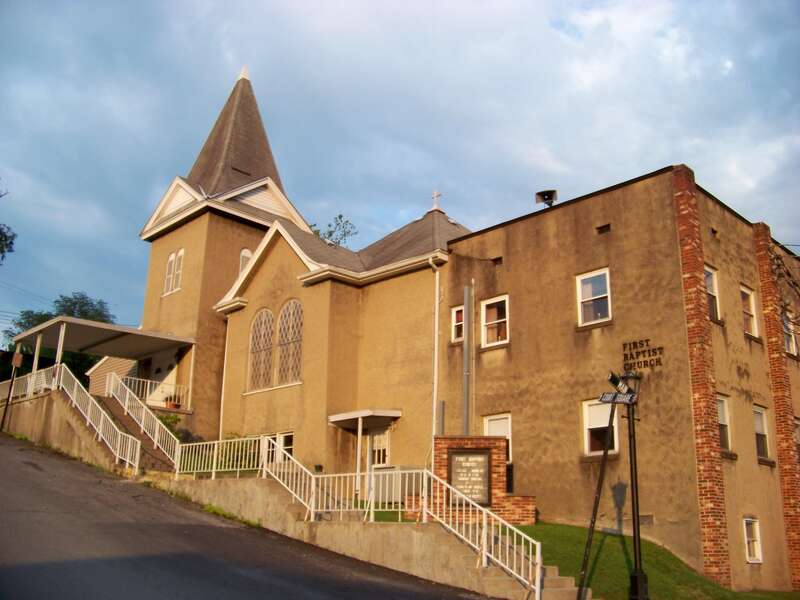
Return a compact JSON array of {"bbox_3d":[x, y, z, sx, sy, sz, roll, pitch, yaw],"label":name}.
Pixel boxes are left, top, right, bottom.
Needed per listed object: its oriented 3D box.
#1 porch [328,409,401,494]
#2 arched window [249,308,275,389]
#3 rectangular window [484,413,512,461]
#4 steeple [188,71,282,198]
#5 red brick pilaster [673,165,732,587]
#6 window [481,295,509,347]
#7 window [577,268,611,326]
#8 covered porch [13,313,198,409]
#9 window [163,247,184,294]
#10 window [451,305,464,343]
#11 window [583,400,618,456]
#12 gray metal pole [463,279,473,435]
[{"bbox_3d":[-1.054,4.389,23.615,1.160,2.300,1.850,17,-22,-42],"label":"porch"},{"bbox_3d":[-4.491,1.613,27.340,0.180,2.740,1.219,17,-22,-42],"label":"arched window"},{"bbox_3d":[2.490,3.526,21.034,0.120,1.245,0.857,17,-22,-42],"label":"rectangular window"},{"bbox_3d":[-6.744,-6.379,34.441,3.721,7.235,3.721,17,-22,-42],"label":"steeple"},{"bbox_3d":[6.590,1.353,18.297,0.437,9.350,0.343,17,-23,-42],"label":"red brick pilaster"},{"bbox_3d":[2.524,0.578,21.922,0.120,1.279,0.908,17,-22,-42],"label":"window"},{"bbox_3d":[4.649,-0.054,19.877,0.120,1.260,0.892,17,-22,-42],"label":"window"},{"bbox_3d":[-10.210,2.520,28.498,4.786,2.398,3.948,17,-22,-42],"label":"covered porch"},{"bbox_3d":[-8.506,-1.029,31.495,0.200,1.611,1.321,17,-22,-42],"label":"window"},{"bbox_3d":[1.638,0.655,22.834,0.120,0.981,0.528,17,-22,-42],"label":"window"},{"bbox_3d":[4.595,2.934,18.996,0.120,1.210,0.880,17,-22,-42],"label":"window"},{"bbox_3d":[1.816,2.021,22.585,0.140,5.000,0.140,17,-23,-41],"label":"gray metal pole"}]

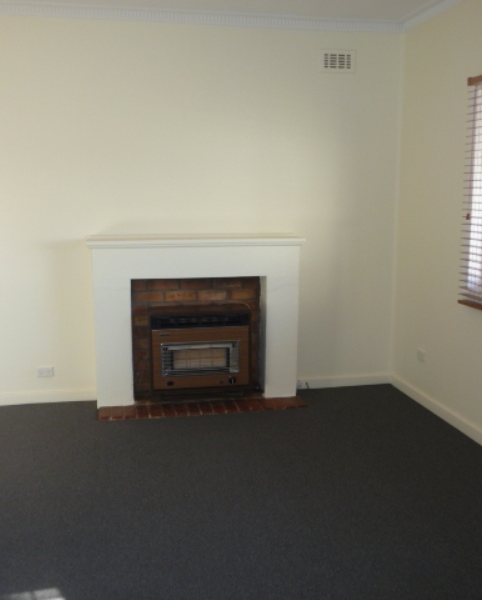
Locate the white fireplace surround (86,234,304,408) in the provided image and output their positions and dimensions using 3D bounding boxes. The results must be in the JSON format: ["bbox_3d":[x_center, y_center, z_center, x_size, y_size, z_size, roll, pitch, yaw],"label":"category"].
[{"bbox_3d":[-0.312,0.146,4.724,1.540,1.207,0.252,-2,10,-11],"label":"white fireplace surround"}]

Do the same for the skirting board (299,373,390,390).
[{"bbox_3d":[0.798,0.643,5.153,0.838,0.085,0.018,-2,10,-11],"label":"skirting board"}]

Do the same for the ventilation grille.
[{"bbox_3d":[0.714,-1.745,4.741,0.263,0.157,0.015,-2,10,-11],"label":"ventilation grille"}]

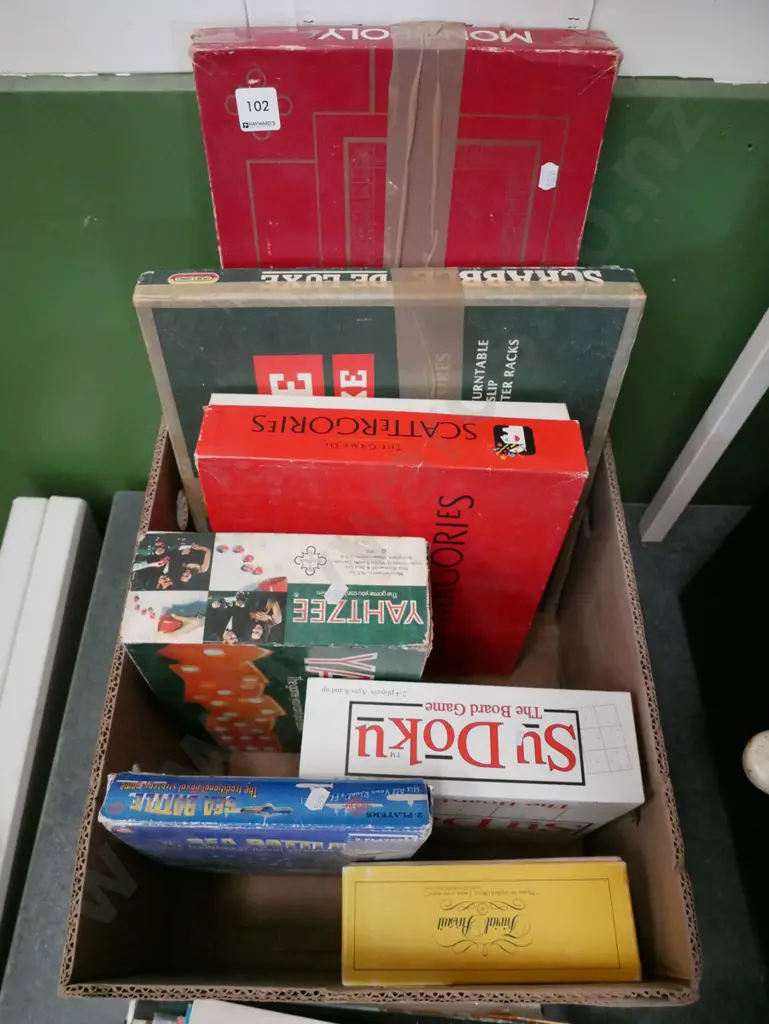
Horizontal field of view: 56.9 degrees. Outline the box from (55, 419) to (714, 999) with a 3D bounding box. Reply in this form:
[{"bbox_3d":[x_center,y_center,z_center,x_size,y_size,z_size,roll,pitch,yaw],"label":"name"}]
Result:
[{"bbox_3d":[-0.001,0.132,0.641,0.392,0.234,0.490,0,61,0],"label":"box"}]

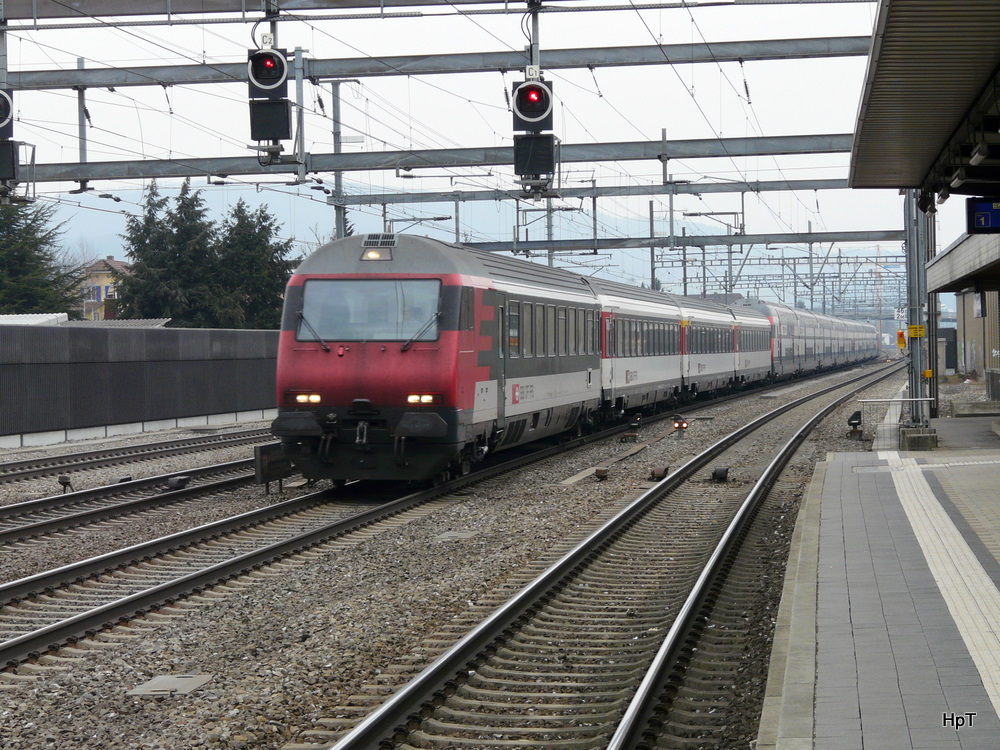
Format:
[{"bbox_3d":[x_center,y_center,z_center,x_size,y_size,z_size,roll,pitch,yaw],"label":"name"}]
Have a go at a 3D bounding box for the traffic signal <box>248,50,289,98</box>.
[{"bbox_3d":[-3.782,-4.915,47.600,0.640,0.790,0.360,-1,1,7],"label":"traffic signal"}]

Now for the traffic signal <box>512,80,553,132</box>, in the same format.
[{"bbox_3d":[0.535,-4.348,47.200,0.640,0.790,0.360,-1,1,7],"label":"traffic signal"}]

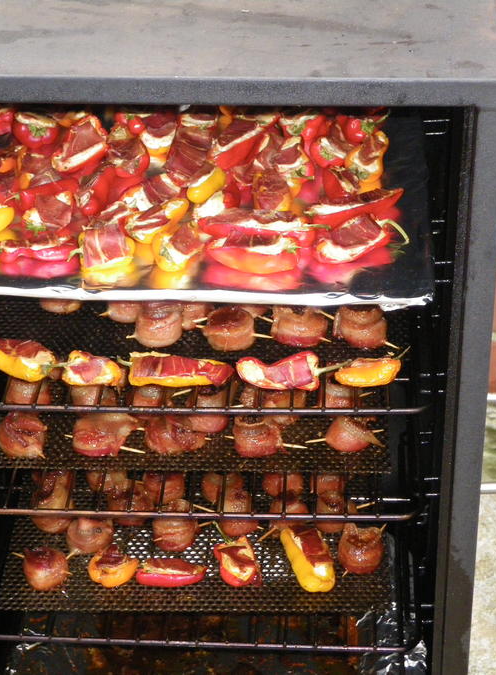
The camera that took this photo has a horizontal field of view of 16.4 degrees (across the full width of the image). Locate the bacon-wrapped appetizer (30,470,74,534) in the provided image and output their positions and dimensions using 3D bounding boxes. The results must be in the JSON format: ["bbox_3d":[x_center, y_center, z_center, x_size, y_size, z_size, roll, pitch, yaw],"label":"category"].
[{"bbox_3d":[-0.169,0.146,1.480,0.035,0.038,0.047,1,32,3],"label":"bacon-wrapped appetizer"}]

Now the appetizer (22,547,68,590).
[{"bbox_3d":[-0.162,0.185,1.371,0.036,0.034,0.036,1,33,3],"label":"appetizer"}]

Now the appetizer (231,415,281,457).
[{"bbox_3d":[0.007,0.076,1.325,0.036,0.031,0.035,1,32,3],"label":"appetizer"}]

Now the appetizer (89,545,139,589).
[{"bbox_3d":[-0.110,0.186,1.397,0.040,0.028,0.031,1,32,3],"label":"appetizer"}]

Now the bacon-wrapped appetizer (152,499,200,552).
[{"bbox_3d":[-0.059,0.154,1.410,0.038,0.041,0.037,1,33,3],"label":"bacon-wrapped appetizer"}]

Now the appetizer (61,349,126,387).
[{"bbox_3d":[-0.115,0.024,1.270,0.044,0.022,0.028,1,32,3],"label":"appetizer"}]

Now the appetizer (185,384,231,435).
[{"bbox_3d":[-0.032,0.057,1.355,0.035,0.033,0.034,1,32,3],"label":"appetizer"}]

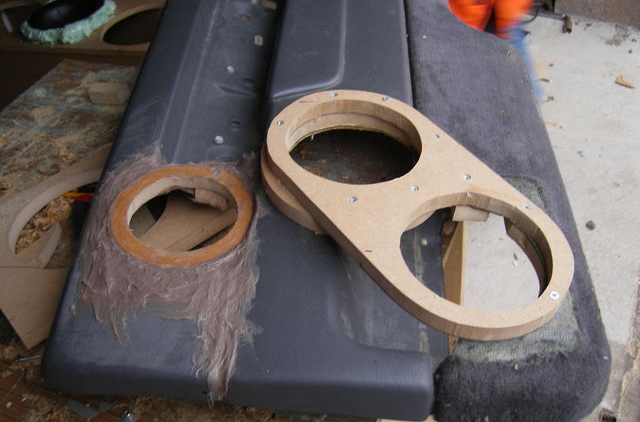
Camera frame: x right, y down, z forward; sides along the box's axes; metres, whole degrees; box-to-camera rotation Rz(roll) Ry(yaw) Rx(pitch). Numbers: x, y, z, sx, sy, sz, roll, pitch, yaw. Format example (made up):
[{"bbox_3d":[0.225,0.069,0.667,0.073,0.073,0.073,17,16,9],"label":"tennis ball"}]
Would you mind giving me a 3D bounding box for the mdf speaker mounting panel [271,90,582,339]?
[{"bbox_3d":[0.089,-0.007,0.697,0.196,0.045,0.383,-26,53,-26],"label":"mdf speaker mounting panel"}]

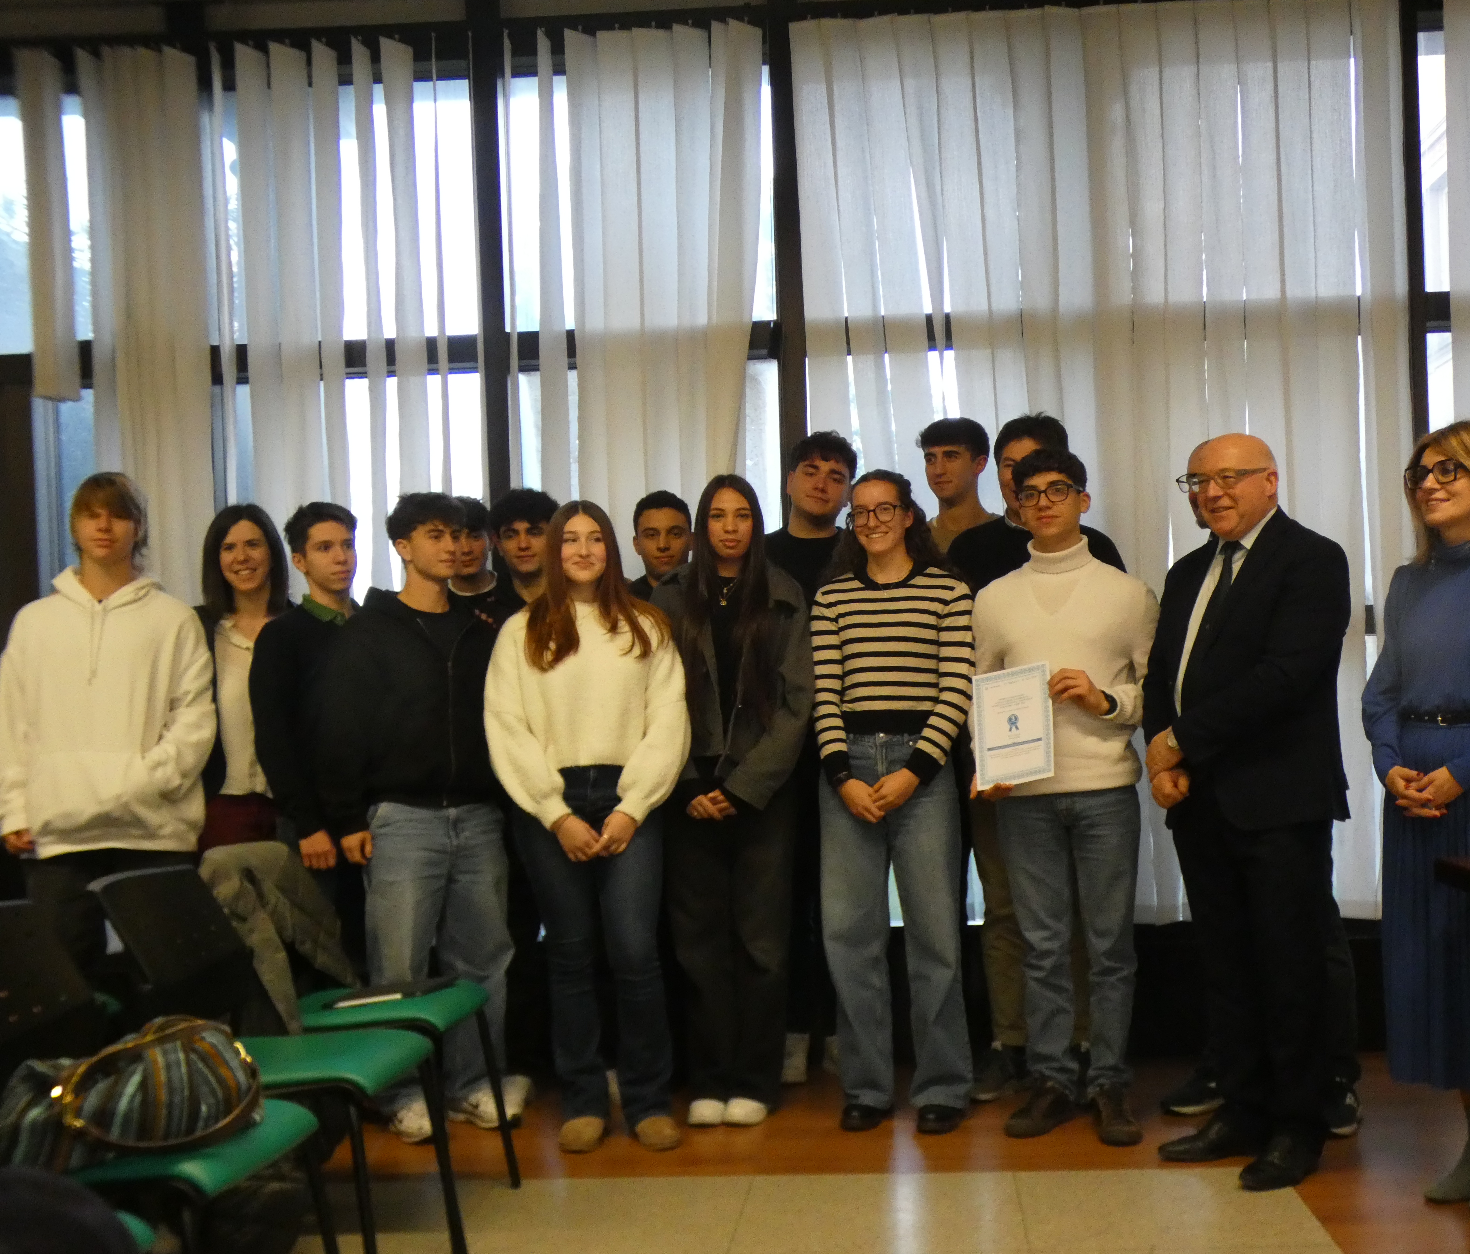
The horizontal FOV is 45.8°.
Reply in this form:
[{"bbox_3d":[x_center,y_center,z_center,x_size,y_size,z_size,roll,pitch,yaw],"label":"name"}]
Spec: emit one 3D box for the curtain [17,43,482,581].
[{"bbox_3d":[-1.476,-0.430,5.420,1.413,2.794,0.130,-2,-1,3],"label":"curtain"}]

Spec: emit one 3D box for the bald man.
[{"bbox_3d":[1.225,0.402,4.132,0.520,1.724,0.370,-3,-2,45],"label":"bald man"}]

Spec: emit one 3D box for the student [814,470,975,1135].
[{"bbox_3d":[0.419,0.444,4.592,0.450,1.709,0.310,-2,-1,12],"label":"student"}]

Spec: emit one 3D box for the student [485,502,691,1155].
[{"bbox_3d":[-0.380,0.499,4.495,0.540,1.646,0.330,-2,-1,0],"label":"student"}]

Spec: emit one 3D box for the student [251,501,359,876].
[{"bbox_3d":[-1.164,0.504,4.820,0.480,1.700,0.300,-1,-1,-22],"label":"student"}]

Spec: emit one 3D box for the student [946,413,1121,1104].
[{"bbox_3d":[0.836,0.347,4.872,0.520,1.887,0.320,-2,-1,13],"label":"student"}]

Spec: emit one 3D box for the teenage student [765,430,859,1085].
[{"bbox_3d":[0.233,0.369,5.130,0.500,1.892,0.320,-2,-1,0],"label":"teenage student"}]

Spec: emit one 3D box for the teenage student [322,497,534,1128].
[{"bbox_3d":[-0.834,0.489,4.694,0.540,1.703,0.340,-1,-1,-20],"label":"teenage student"}]

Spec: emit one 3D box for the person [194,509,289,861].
[{"bbox_3d":[-1.355,0.485,4.870,0.460,1.660,0.300,-2,-1,-6],"label":"person"}]

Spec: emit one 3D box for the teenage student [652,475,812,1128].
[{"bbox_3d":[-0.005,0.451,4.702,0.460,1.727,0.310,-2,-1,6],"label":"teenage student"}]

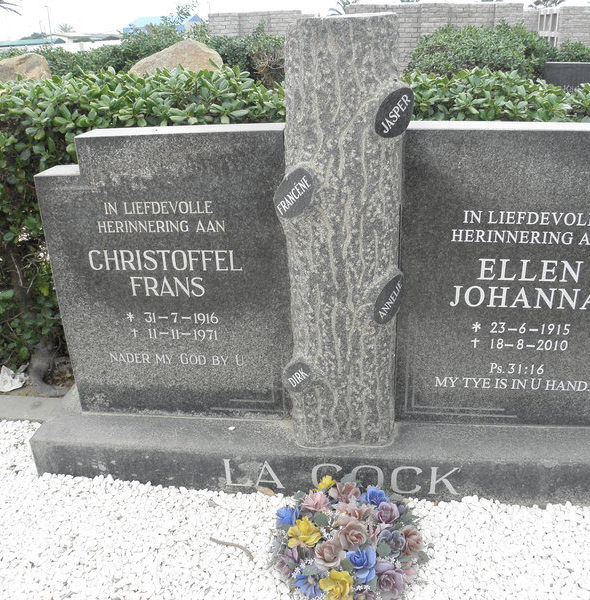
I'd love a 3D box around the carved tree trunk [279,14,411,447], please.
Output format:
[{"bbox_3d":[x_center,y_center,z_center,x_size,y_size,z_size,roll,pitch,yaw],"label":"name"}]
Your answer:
[{"bbox_3d":[0.147,-0.151,1.728,0.335,1.200,0.270,1,22,8],"label":"carved tree trunk"}]

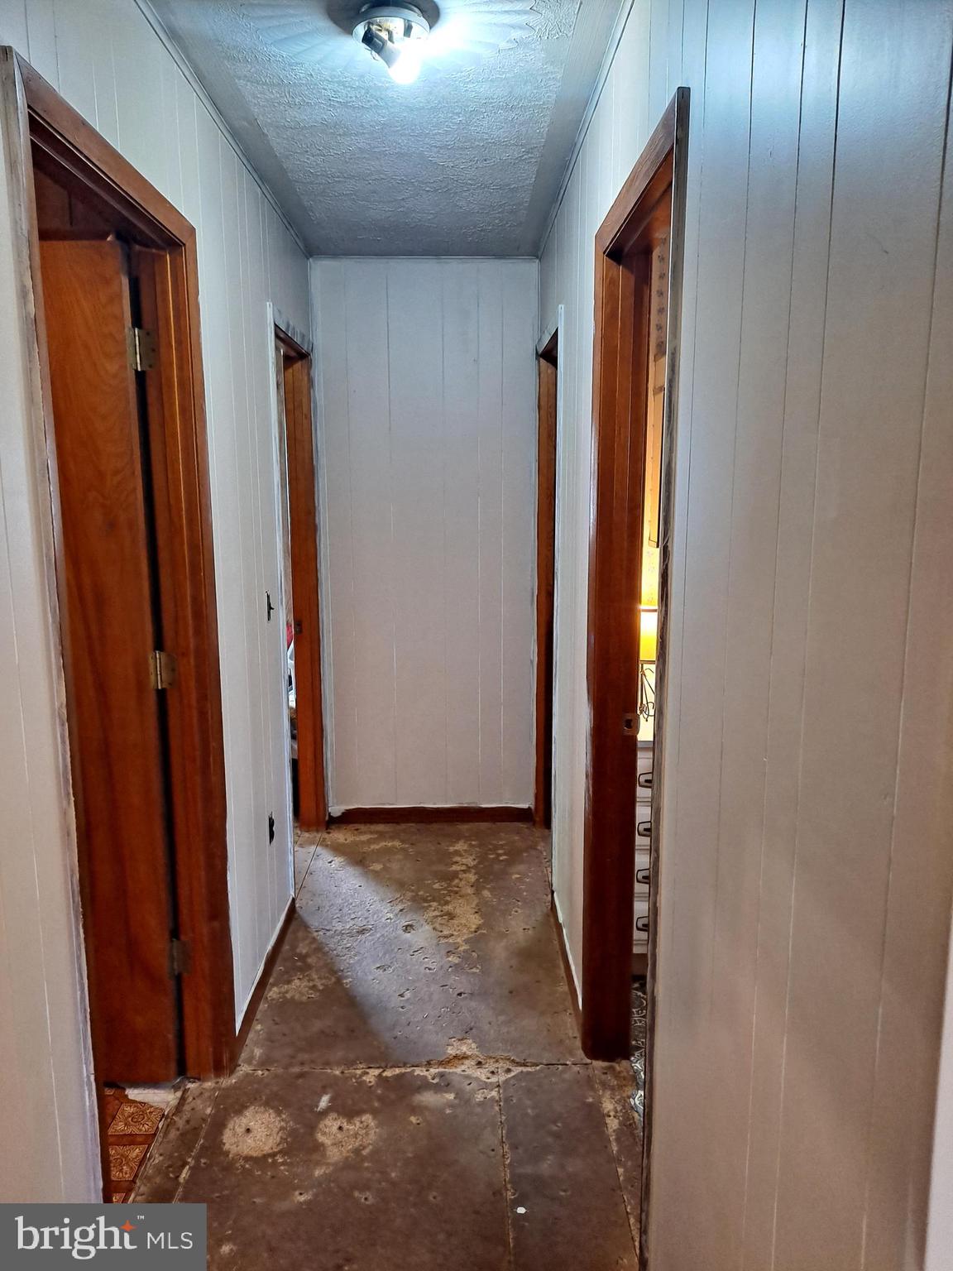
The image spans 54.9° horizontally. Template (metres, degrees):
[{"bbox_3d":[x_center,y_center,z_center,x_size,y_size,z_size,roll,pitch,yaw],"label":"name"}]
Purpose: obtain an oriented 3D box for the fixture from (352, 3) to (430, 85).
[{"bbox_3d":[-0.167,-1.153,1.810,0.155,0.145,0.160,0,10,-1],"label":"fixture"}]

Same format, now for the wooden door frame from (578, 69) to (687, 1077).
[{"bbox_3d":[0.359,0.166,1.924,0.140,2.100,0.813,0,10,-1],"label":"wooden door frame"}]

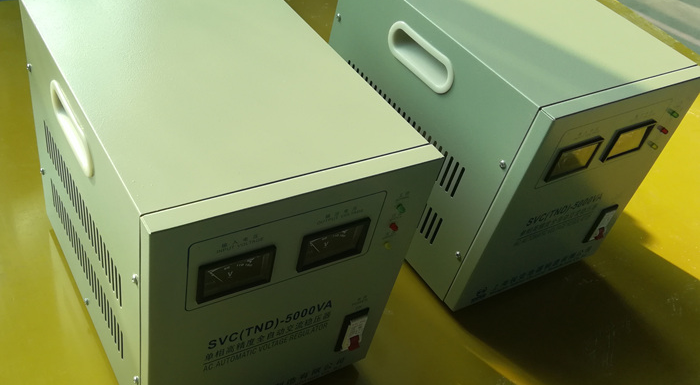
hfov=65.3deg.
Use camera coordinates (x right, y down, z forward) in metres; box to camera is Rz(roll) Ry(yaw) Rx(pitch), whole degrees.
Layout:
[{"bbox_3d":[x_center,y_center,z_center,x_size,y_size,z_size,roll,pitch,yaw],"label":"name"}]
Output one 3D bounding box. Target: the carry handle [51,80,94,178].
[{"bbox_3d":[-0.212,-0.055,0.444,0.033,0.041,0.109,-16,49,-34],"label":"carry handle"}]

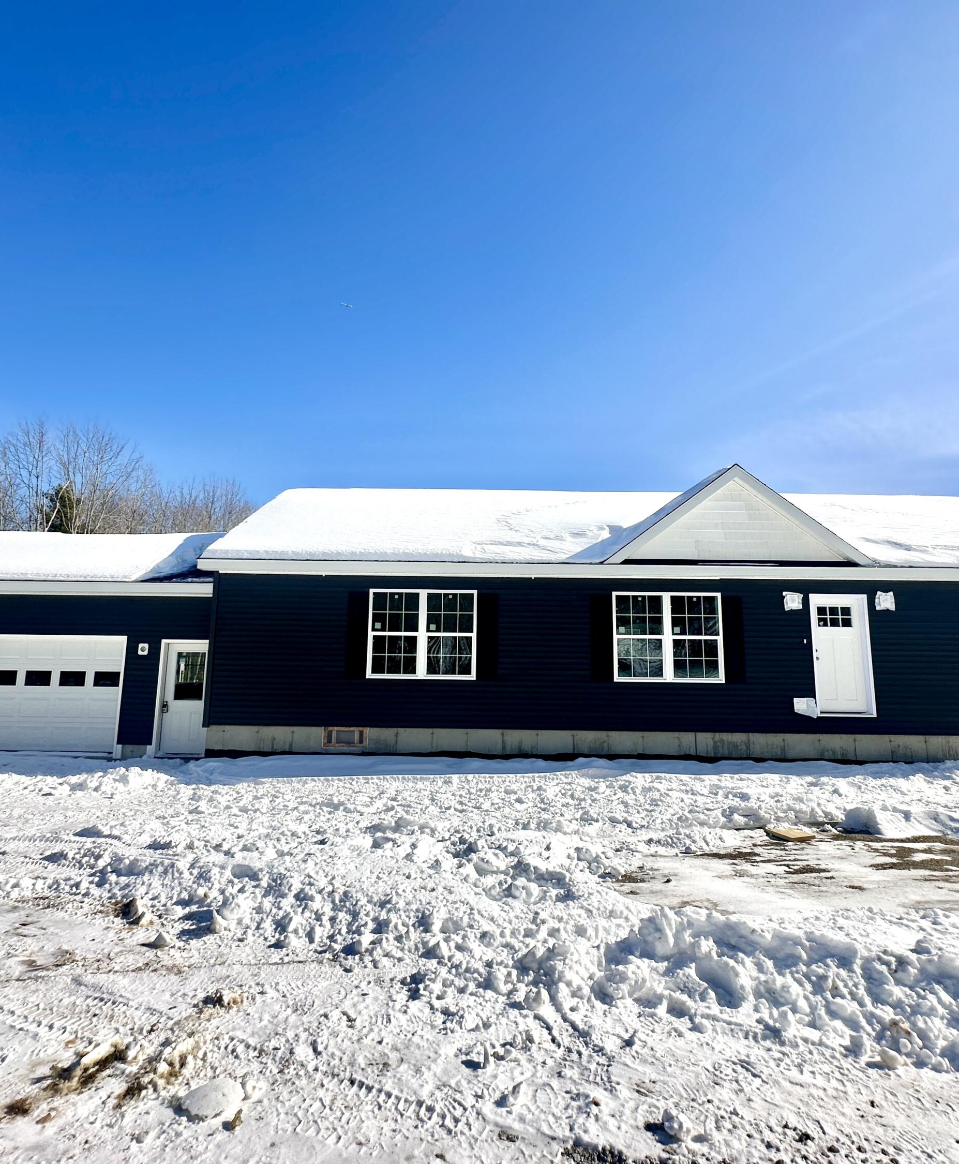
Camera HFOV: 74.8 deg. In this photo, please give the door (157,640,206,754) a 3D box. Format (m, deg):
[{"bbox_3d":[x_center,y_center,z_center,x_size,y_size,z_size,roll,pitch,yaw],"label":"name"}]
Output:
[{"bbox_3d":[-5.446,2.180,11.719,0.940,2.060,0.080,1,-8,1],"label":"door"}]

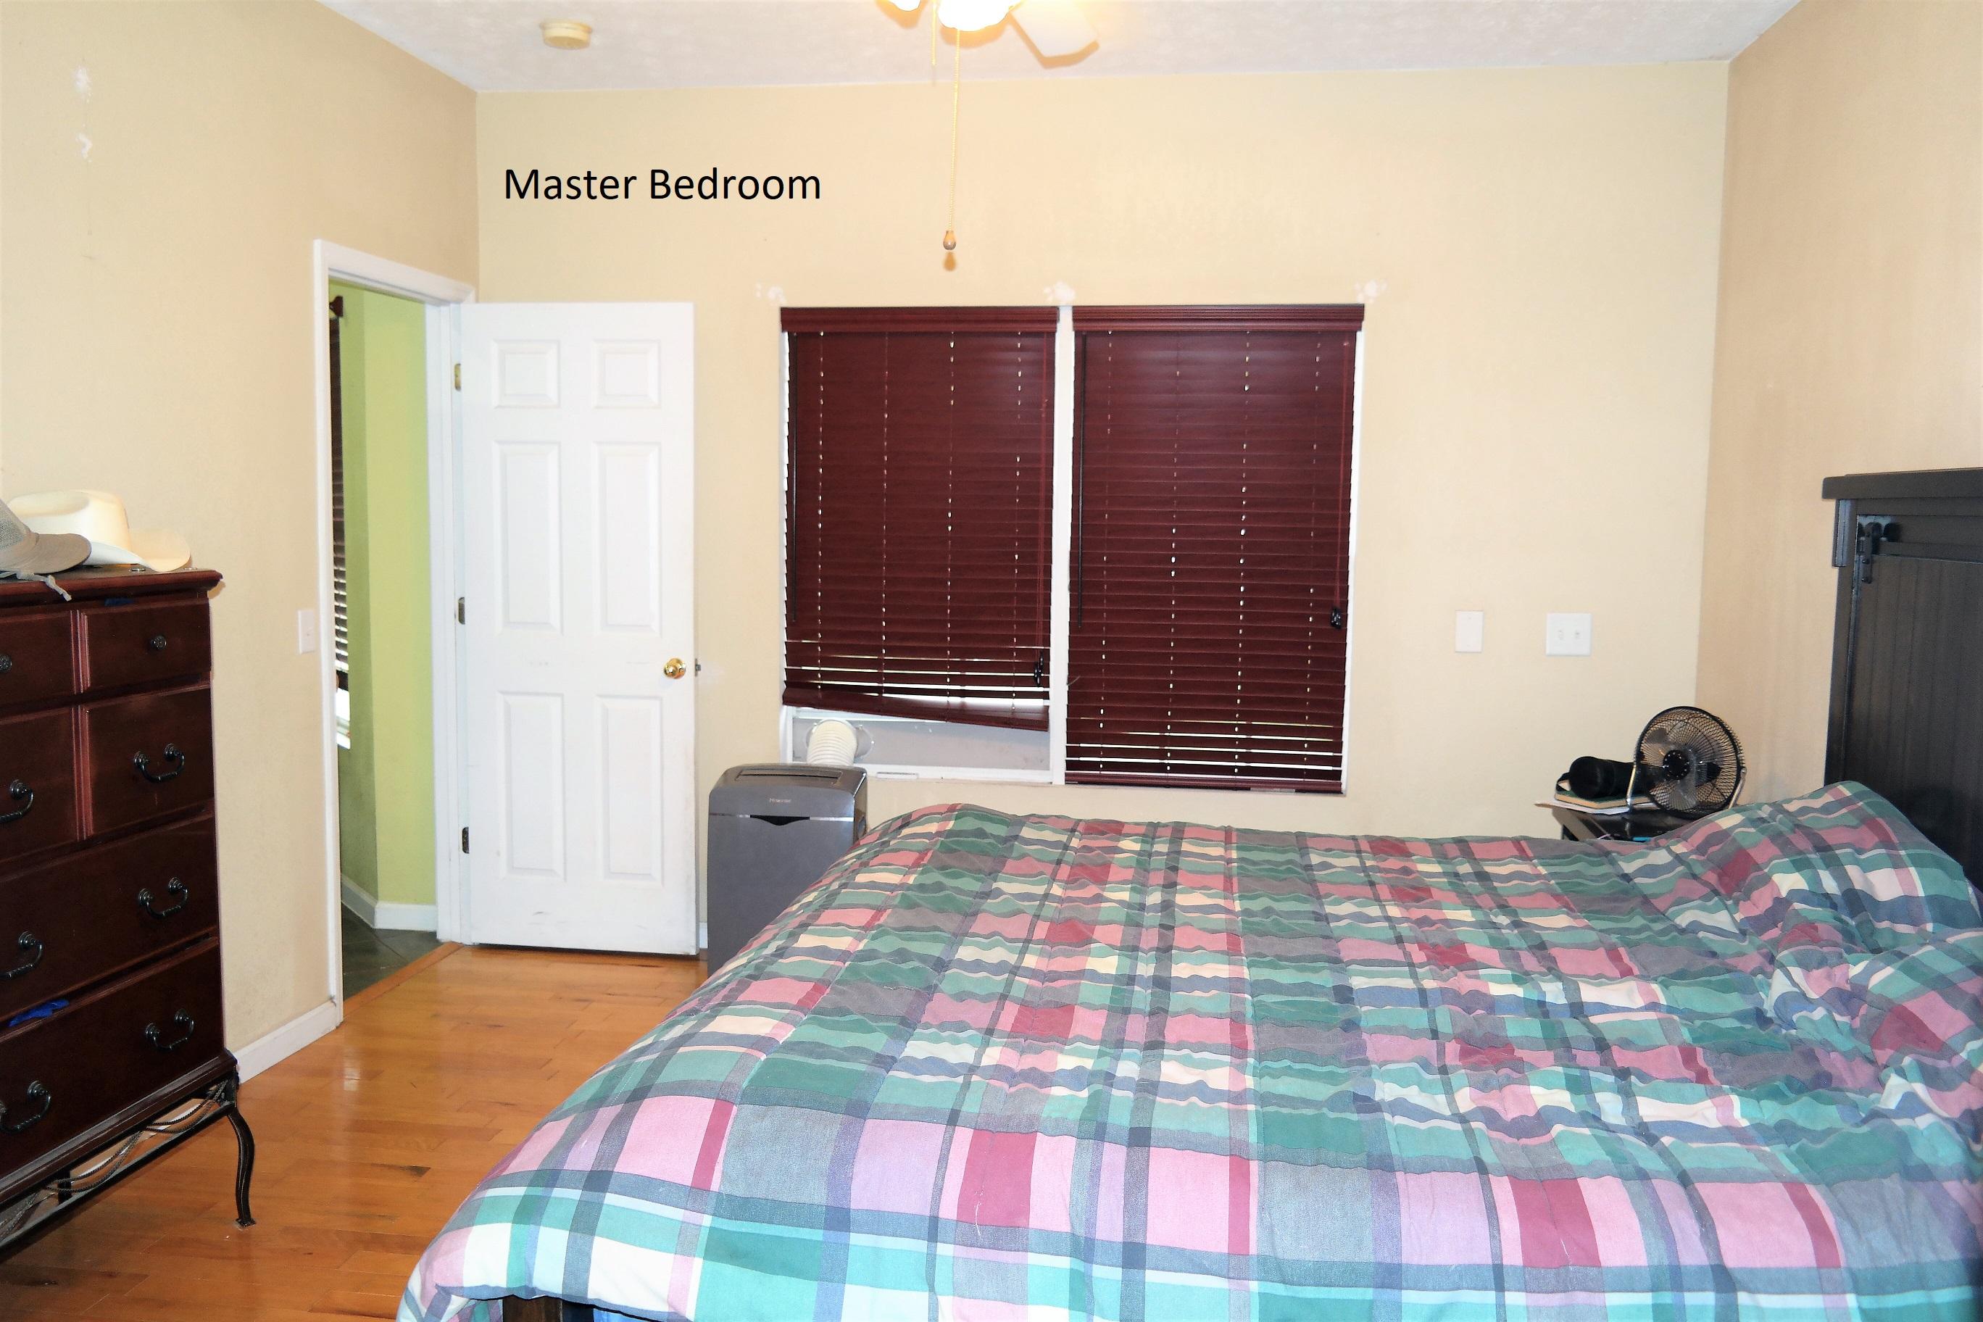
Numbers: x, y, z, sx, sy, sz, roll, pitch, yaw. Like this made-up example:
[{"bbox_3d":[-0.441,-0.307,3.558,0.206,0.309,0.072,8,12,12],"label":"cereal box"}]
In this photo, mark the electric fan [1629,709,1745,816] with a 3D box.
[{"bbox_3d":[1.837,0.274,3.919,0.295,0.300,0.190,5,7,41],"label":"electric fan"}]

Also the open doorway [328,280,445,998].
[{"bbox_3d":[-1.786,-0.043,4.421,0.120,2.040,0.740,2,5,8],"label":"open doorway"}]

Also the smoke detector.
[{"bbox_3d":[-1.157,-1.713,4.061,0.148,0.052,0.148,2,5,8],"label":"smoke detector"}]

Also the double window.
[{"bbox_3d":[0.214,-0.349,4.603,1.780,1.475,0.100,2,5,8],"label":"double window"}]

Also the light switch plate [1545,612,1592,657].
[{"bbox_3d":[1.714,-0.077,4.407,0.127,0.127,0.012,2,5,8],"label":"light switch plate"}]

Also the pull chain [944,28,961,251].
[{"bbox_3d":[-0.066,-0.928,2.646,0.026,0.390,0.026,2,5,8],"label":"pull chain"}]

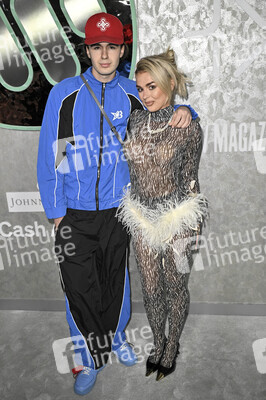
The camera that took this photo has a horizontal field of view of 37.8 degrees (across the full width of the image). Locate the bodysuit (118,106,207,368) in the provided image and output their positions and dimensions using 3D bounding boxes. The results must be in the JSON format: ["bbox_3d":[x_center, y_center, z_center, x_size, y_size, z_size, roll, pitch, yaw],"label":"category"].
[{"bbox_3d":[0.163,0.233,2.046,0.450,1.420,0.330,3,17,19],"label":"bodysuit"}]

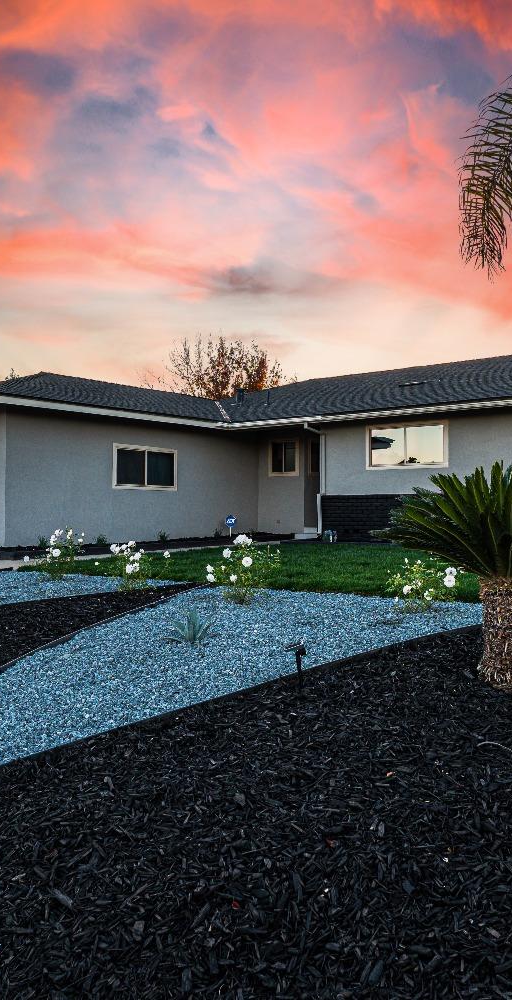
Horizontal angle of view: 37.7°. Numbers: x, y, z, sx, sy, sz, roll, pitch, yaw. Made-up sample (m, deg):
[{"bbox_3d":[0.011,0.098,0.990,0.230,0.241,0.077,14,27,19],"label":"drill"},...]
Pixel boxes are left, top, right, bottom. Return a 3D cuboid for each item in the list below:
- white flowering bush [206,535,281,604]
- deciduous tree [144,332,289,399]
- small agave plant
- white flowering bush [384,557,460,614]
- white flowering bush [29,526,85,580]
[{"bbox_3d":[-0.119,0.667,7.236,0.724,0.656,0.666,0,0,-1],"label":"white flowering bush"},{"bbox_3d":[-1.676,-3.209,33.000,6.400,8.230,6.000,0,0,-3],"label":"deciduous tree"},{"bbox_3d":[-0.485,0.927,5.492,0.376,0.275,0.365,0,0,-5],"label":"small agave plant"},{"bbox_3d":[1.480,0.745,6.645,0.649,0.473,0.597,0,0,13],"label":"white flowering bush"},{"bbox_3d":[-2.556,0.671,9.648,0.700,0.679,0.644,0,0,-15],"label":"white flowering bush"}]

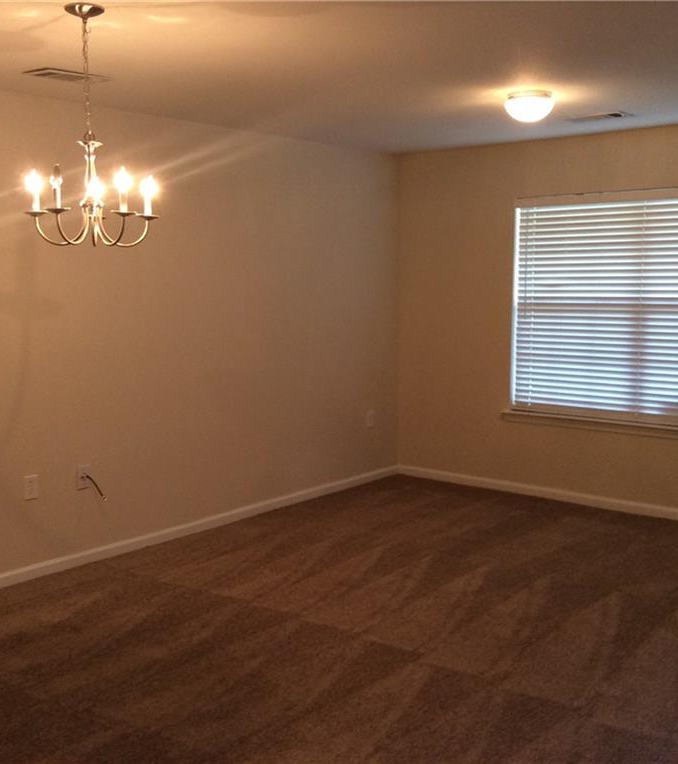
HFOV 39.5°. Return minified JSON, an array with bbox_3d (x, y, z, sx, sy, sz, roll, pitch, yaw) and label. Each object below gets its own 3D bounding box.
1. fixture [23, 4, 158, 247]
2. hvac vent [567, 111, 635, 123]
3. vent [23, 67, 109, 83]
[{"bbox_3d":[-0.841,-0.852,3.178,0.480,0.772,0.480,5,9,39],"label":"fixture"},{"bbox_3d":[1.481,-1.511,5.403,0.355,0.015,0.195,5,9,39],"label":"hvac vent"},{"bbox_3d":[-1.209,-1.356,4.220,0.185,0.015,0.345,5,9,39],"label":"vent"}]

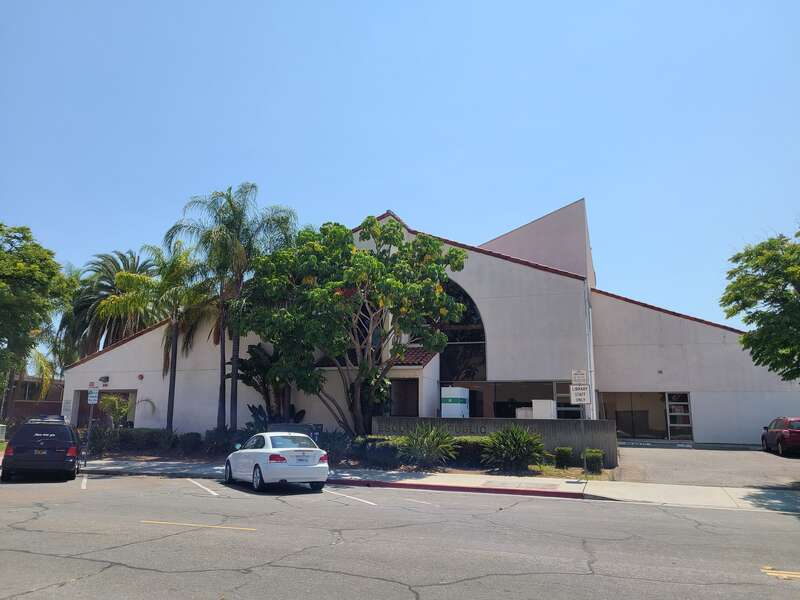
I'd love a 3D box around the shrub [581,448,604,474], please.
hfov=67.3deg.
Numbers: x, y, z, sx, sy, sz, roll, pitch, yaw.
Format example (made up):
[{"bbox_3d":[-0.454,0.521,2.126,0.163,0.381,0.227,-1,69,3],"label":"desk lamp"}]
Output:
[{"bbox_3d":[5.930,4.973,18.512,0.750,0.746,0.750,-3,-11,20],"label":"shrub"}]

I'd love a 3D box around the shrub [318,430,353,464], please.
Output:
[{"bbox_3d":[-2.453,5.523,22.500,1.300,1.250,1.200,-3,-13,15],"label":"shrub"}]

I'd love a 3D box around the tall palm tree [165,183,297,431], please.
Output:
[{"bbox_3d":[-9.136,0.134,31.474,6.854,13.329,6.501,-3,-13,17],"label":"tall palm tree"}]

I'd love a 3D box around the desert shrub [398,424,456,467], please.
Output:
[{"bbox_3d":[1.007,5.327,22.000,2.000,1.500,1.900,-3,-13,15],"label":"desert shrub"}]

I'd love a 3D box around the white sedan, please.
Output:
[{"bbox_3d":[-3.478,4.430,16.607,1.770,1.420,4.370,7,-14,-30],"label":"white sedan"}]

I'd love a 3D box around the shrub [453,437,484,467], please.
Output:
[{"bbox_3d":[2.531,5.597,22.200,1.150,1.100,1.050,-3,-13,15],"label":"shrub"}]

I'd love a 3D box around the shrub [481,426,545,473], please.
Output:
[{"bbox_3d":[3.550,4.720,18.962,2.000,1.364,1.900,-3,-11,20],"label":"shrub"}]

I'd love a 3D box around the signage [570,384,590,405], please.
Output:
[{"bbox_3d":[5.690,2.972,18.900,0.610,0.600,0.030,-3,-13,15],"label":"signage"}]

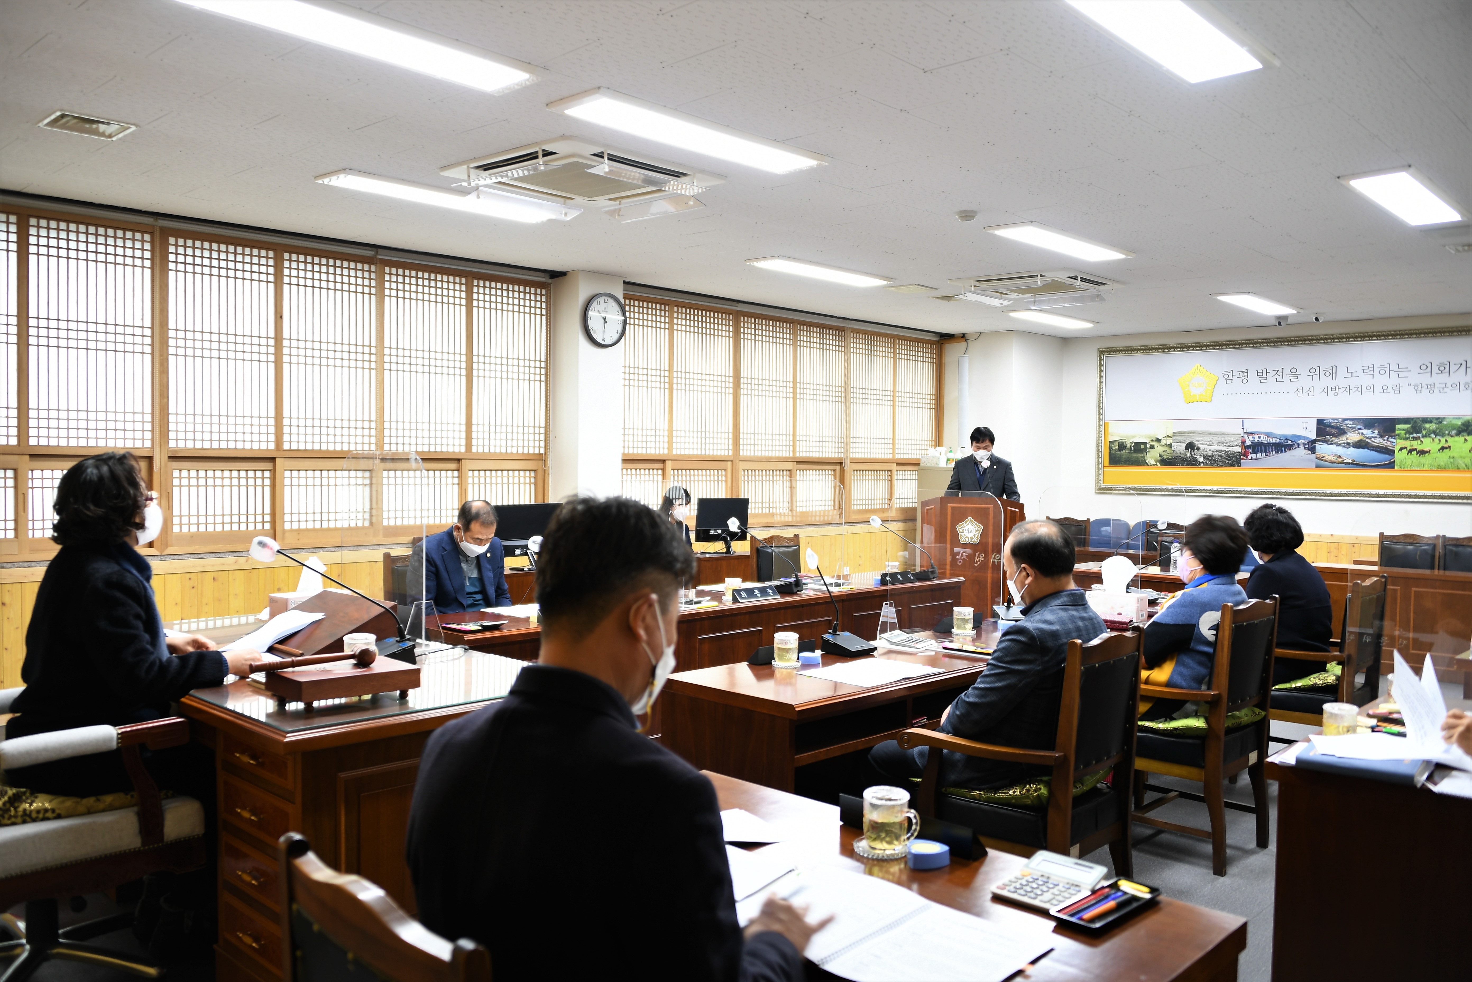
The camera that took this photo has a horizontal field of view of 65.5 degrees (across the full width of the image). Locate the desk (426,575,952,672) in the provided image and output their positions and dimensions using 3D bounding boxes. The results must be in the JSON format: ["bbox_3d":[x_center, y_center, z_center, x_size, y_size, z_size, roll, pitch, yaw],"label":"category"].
[{"bbox_3d":[-0.048,0.911,6.010,0.600,0.730,3.590,2,2,44],"label":"desk"}]

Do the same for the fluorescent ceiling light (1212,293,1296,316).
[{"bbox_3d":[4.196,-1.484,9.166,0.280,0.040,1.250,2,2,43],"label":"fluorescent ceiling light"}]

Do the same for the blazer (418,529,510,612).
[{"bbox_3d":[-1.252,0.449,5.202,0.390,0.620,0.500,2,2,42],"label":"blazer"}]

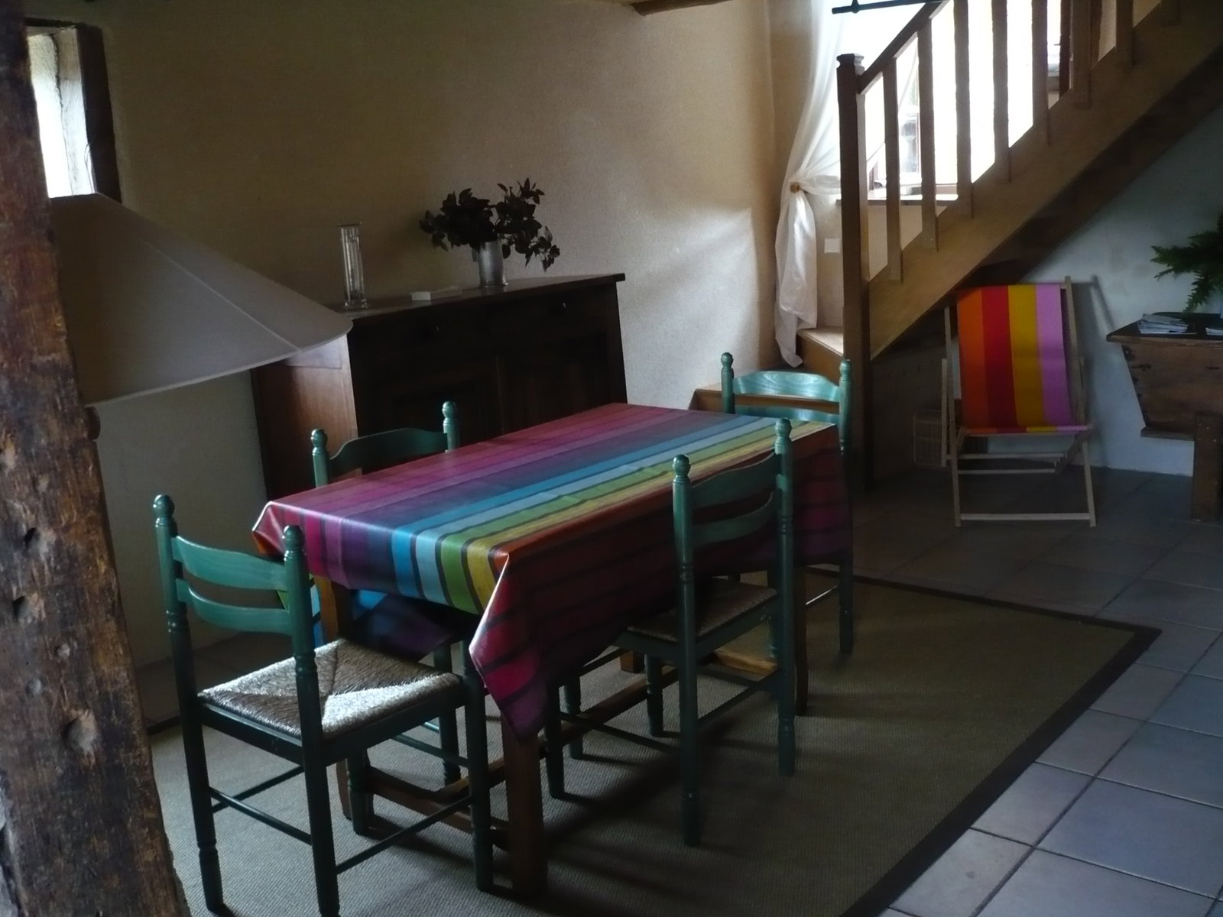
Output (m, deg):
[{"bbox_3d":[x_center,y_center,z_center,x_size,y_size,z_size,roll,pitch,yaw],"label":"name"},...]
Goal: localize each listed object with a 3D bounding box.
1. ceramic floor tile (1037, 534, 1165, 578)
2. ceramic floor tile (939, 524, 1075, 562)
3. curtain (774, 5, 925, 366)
[{"bbox_3d":[1.730,0.348,4.360,0.356,0.012,0.356,7,17,40],"label":"ceramic floor tile"},{"bbox_3d":[1.458,0.315,4.587,0.356,0.012,0.356,7,17,40],"label":"ceramic floor tile"},{"bbox_3d":[1.101,-1.335,5.978,0.854,1.851,0.142,7,17,40],"label":"curtain"}]

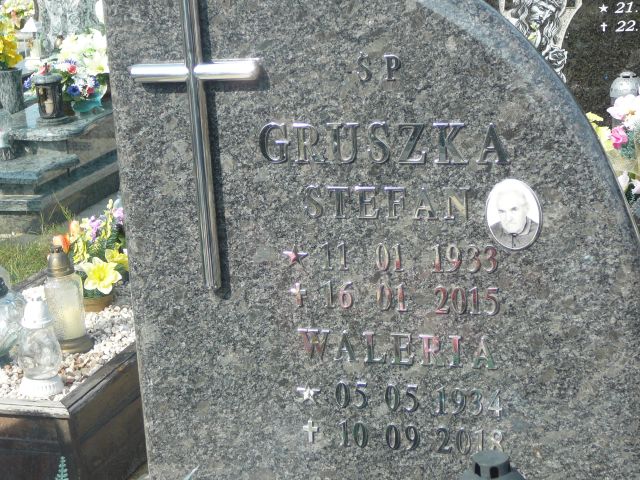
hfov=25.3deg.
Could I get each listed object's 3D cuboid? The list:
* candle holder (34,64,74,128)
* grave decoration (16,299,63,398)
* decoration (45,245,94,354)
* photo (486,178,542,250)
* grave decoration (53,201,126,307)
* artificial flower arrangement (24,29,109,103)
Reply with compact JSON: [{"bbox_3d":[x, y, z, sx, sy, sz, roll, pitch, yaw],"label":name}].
[{"bbox_3d":[-1.187,-0.650,6.347,0.150,0.255,0.150,1,16,20],"label":"candle holder"},{"bbox_3d":[-0.640,0.238,3.232,0.108,0.226,0.108,1,16,20],"label":"grave decoration"},{"bbox_3d":[-0.618,0.143,3.509,0.108,0.262,0.108,1,16,20],"label":"decoration"},{"bbox_3d":[0.241,-0.032,1.772,0.070,0.091,0.010,1,14,20],"label":"photo"},{"bbox_3d":[-0.610,0.041,3.819,0.220,0.280,0.200,1,16,20],"label":"grave decoration"},{"bbox_3d":[-1.167,-0.807,6.660,0.390,0.350,0.340,1,16,20],"label":"artificial flower arrangement"}]

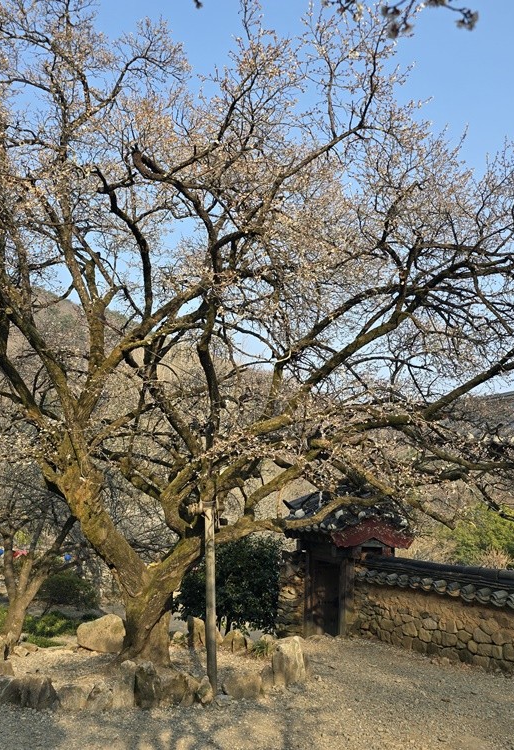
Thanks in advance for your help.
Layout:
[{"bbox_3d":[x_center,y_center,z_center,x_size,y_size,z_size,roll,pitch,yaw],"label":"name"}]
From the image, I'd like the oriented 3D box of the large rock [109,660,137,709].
[{"bbox_3d":[-1.238,2.872,6.171,0.228,0.393,0.300,1,-7,0],"label":"large rock"}]

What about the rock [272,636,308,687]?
[{"bbox_3d":[0.354,3.098,7.198,0.400,0.440,0.320,5,-9,-30],"label":"rock"}]

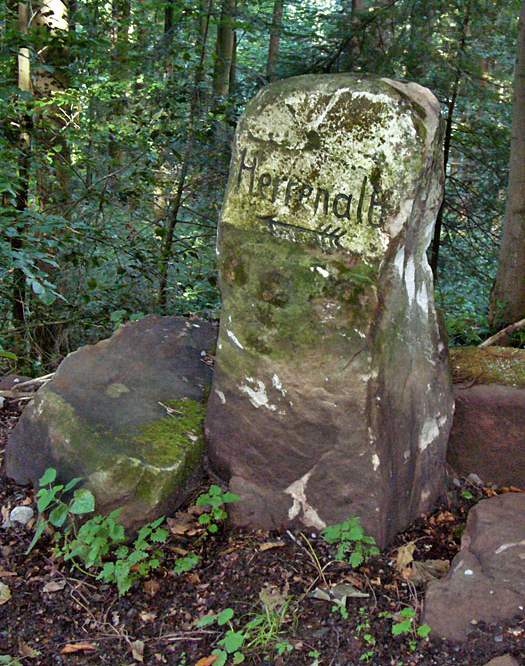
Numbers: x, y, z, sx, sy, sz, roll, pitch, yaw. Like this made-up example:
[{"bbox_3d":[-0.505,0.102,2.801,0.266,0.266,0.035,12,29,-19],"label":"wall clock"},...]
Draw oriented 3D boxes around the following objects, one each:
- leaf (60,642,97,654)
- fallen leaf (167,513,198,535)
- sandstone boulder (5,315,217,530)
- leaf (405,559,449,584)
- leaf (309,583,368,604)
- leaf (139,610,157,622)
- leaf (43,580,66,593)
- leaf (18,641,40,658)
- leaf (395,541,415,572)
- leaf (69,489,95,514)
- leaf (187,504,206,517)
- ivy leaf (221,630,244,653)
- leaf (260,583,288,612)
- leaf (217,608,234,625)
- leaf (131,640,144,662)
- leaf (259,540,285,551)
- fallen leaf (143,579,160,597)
[{"bbox_3d":[-0.406,0.695,2.189,0.078,0.015,0.028,0,14,-13],"label":"leaf"},{"bbox_3d":[-0.212,0.500,2.590,0.075,0.030,0.060,3,16,0],"label":"fallen leaf"},{"bbox_3d":[-0.387,0.214,2.886,0.560,0.410,0.620,9,17,19],"label":"sandstone boulder"},{"bbox_3d":[0.432,0.628,2.611,0.110,0.025,0.085,12,16,33],"label":"leaf"},{"bbox_3d":[0.176,0.607,2.299,0.133,0.024,0.055,3,16,0],"label":"leaf"},{"bbox_3d":[-0.254,0.623,2.185,0.040,0.013,0.032,3,16,0],"label":"leaf"},{"bbox_3d":[-0.479,0.584,2.283,0.052,0.013,0.040,3,16,0],"label":"leaf"},{"bbox_3d":[-0.510,0.693,2.168,0.048,0.015,0.038,11,16,29],"label":"leaf"},{"bbox_3d":[0.382,0.602,2.668,0.050,0.020,0.090,10,35,16],"label":"leaf"},{"bbox_3d":[-0.481,0.447,2.631,0.066,0.014,0.062,35,48,24],"label":"leaf"},{"bbox_3d":[-0.194,0.522,2.914,0.062,0.020,0.048,-2,15,-20],"label":"leaf"},{"bbox_3d":[-0.060,0.643,2.066,0.046,0.025,0.050,3,16,0],"label":"ivy leaf"},{"bbox_3d":[0.028,0.607,2.274,0.066,0.024,0.085,3,16,0],"label":"leaf"},{"bbox_3d":[-0.085,0.654,2.288,0.034,0.010,0.046,29,42,33],"label":"leaf"},{"bbox_3d":[-0.259,0.657,2.051,0.028,0.020,0.054,3,16,0],"label":"leaf"},{"bbox_3d":[0.025,0.586,2.730,0.067,0.016,0.025,-4,15,-27],"label":"leaf"},{"bbox_3d":[-0.275,0.633,2.454,0.043,0.020,0.058,1,24,-7],"label":"fallen leaf"}]

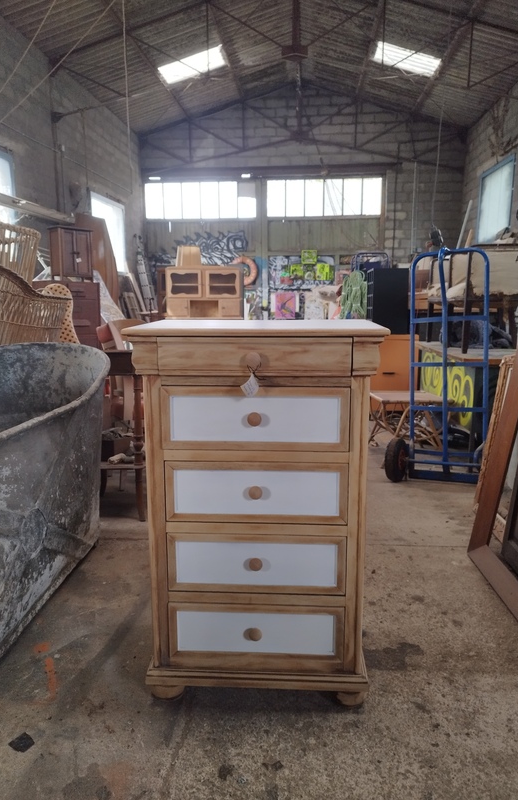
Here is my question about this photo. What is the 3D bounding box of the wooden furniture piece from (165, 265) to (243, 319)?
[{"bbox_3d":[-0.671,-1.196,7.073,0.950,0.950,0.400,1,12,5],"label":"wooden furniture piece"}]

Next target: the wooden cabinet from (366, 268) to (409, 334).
[{"bbox_3d":[1.176,-0.899,5.072,0.309,0.566,0.500,1,12,5],"label":"wooden cabinet"}]

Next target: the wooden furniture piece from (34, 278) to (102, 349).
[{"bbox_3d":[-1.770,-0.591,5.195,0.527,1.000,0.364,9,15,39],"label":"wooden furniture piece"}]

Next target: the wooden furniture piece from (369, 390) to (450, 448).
[{"bbox_3d":[1.084,0.154,4.078,0.470,0.362,0.420,-1,12,-4],"label":"wooden furniture piece"}]

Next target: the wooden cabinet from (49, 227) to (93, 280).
[{"bbox_3d":[-1.684,-1.295,4.981,0.205,0.465,0.331,11,16,43],"label":"wooden cabinet"}]

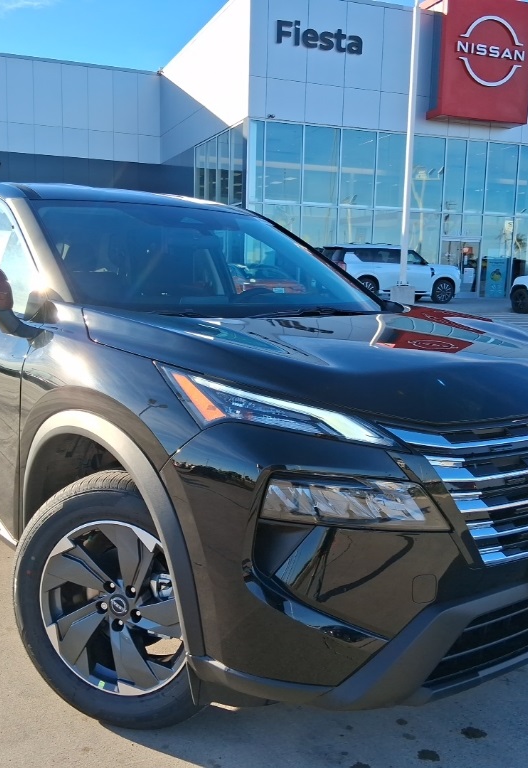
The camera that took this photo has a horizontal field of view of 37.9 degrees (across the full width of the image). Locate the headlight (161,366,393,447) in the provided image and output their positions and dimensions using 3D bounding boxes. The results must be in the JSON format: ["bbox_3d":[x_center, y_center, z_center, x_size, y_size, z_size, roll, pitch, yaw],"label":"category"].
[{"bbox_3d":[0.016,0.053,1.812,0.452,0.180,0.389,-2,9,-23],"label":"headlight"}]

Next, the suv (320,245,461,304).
[{"bbox_3d":[4.379,-3.834,26.762,5.280,1.940,2.080,-2,8,-21],"label":"suv"}]

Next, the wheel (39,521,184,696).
[{"bbox_3d":[-0.388,0.627,2.248,0.500,0.500,0.190,5,7,20],"label":"wheel"}]

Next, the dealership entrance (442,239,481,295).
[{"bbox_3d":[8.038,-4.741,31.300,1.880,2.360,0.200,-2,8,-21],"label":"dealership entrance"}]

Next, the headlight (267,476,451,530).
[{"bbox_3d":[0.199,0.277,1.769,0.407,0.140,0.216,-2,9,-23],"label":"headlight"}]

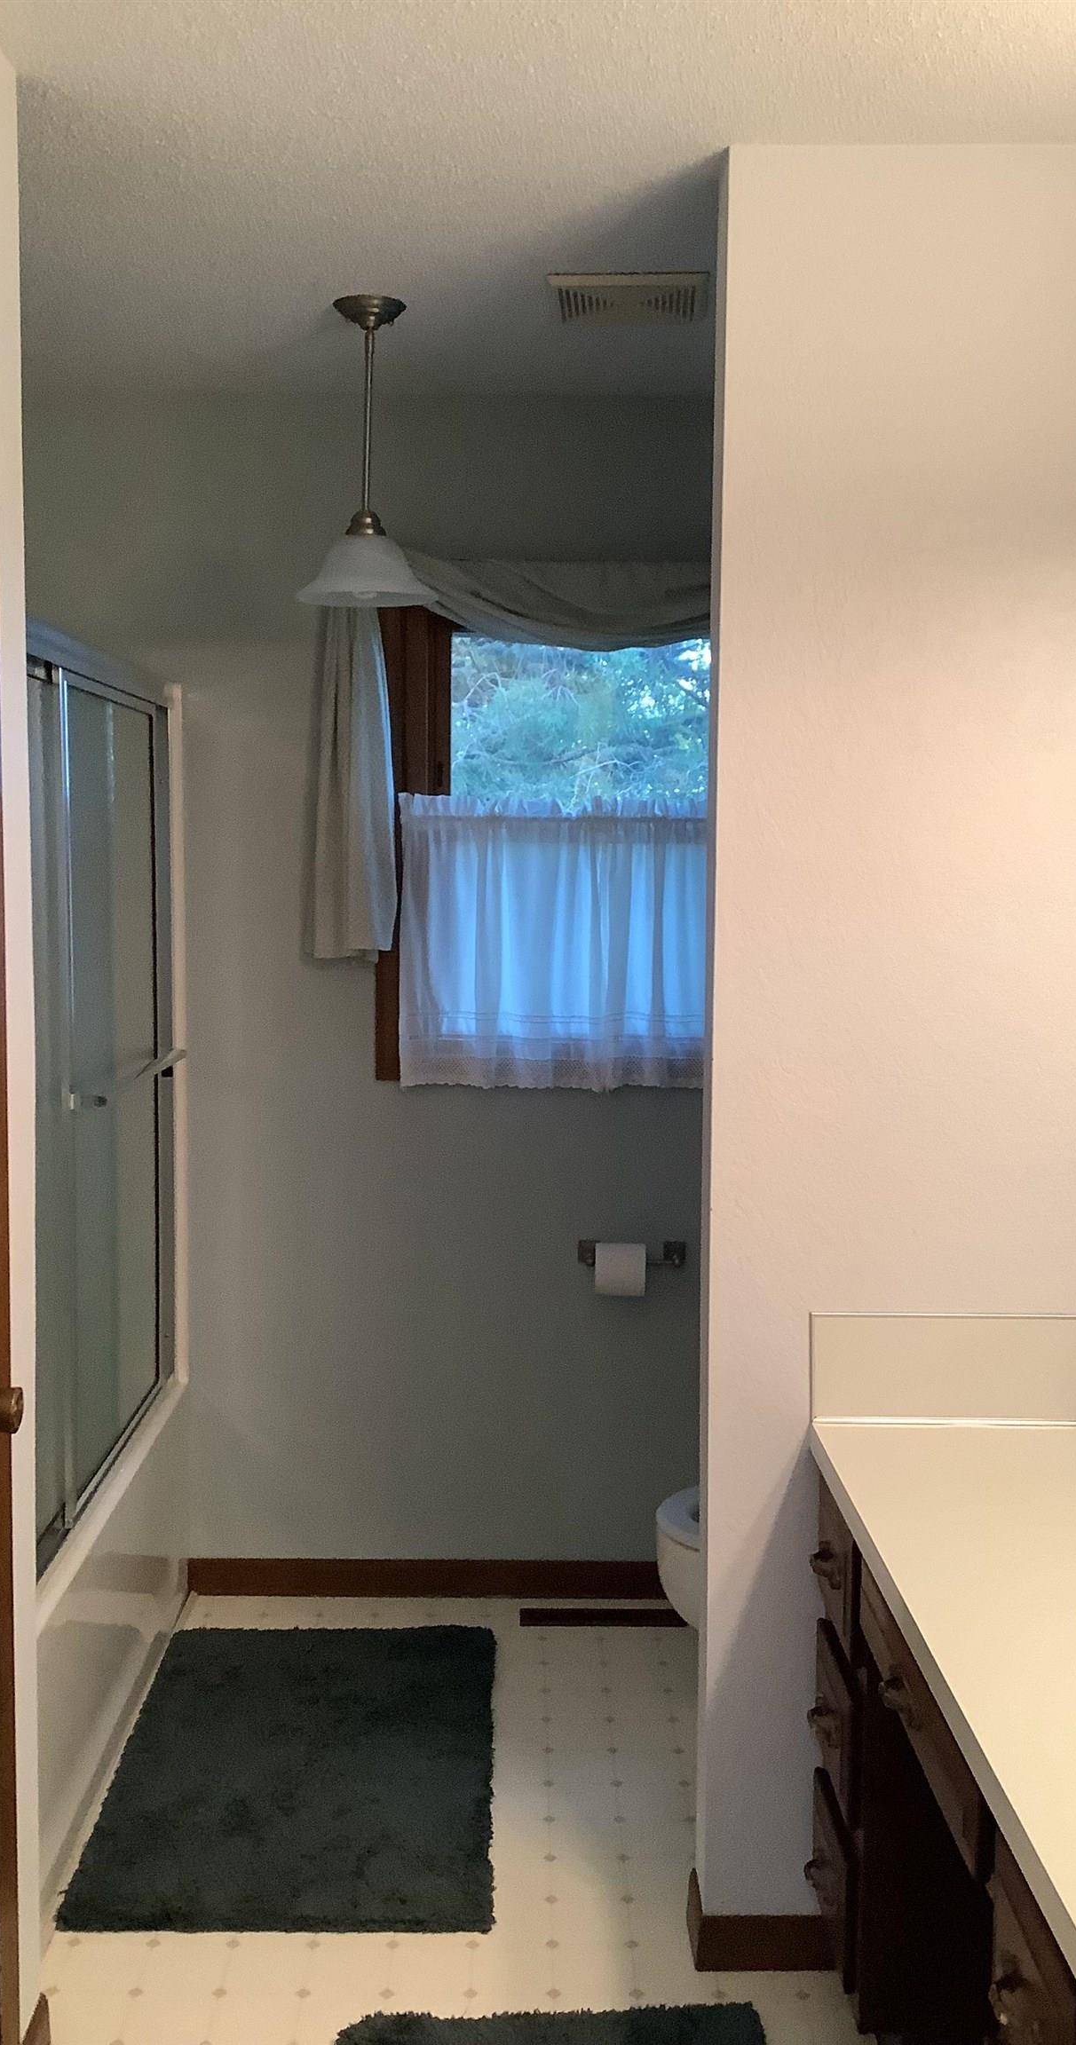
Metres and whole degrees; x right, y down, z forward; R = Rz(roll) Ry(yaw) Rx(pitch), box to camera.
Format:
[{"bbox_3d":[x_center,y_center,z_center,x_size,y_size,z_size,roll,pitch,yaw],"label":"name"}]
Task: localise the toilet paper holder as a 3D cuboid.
[{"bbox_3d":[0.194,0.478,3.742,0.220,0.058,0.078,1,5,-1],"label":"toilet paper holder"}]

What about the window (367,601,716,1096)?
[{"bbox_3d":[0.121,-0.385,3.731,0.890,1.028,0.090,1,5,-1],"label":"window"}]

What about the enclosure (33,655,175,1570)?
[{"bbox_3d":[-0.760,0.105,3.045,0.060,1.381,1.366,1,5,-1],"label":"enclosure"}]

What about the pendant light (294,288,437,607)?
[{"bbox_3d":[-0.286,-0.956,3.081,0.235,0.485,0.235,1,5,-1],"label":"pendant light"}]

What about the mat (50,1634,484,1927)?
[{"bbox_3d":[-0.384,1.253,3.131,0.623,0.025,0.992,1,5,-1],"label":"mat"}]

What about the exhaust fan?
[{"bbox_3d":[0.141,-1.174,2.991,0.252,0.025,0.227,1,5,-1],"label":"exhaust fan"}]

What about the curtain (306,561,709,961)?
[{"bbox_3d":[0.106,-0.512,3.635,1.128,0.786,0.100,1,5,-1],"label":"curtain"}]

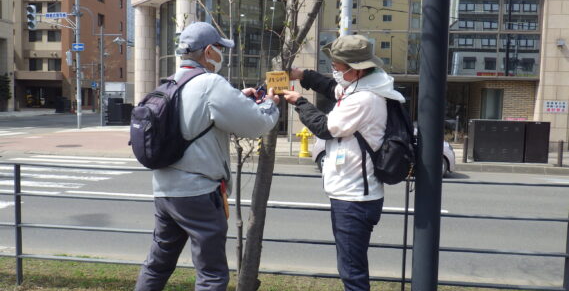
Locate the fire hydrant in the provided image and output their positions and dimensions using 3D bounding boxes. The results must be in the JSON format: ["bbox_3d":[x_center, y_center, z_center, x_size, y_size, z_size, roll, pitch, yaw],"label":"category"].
[{"bbox_3d":[0.598,-0.088,13.267,0.490,0.873,0.360,1,4,-3],"label":"fire hydrant"}]

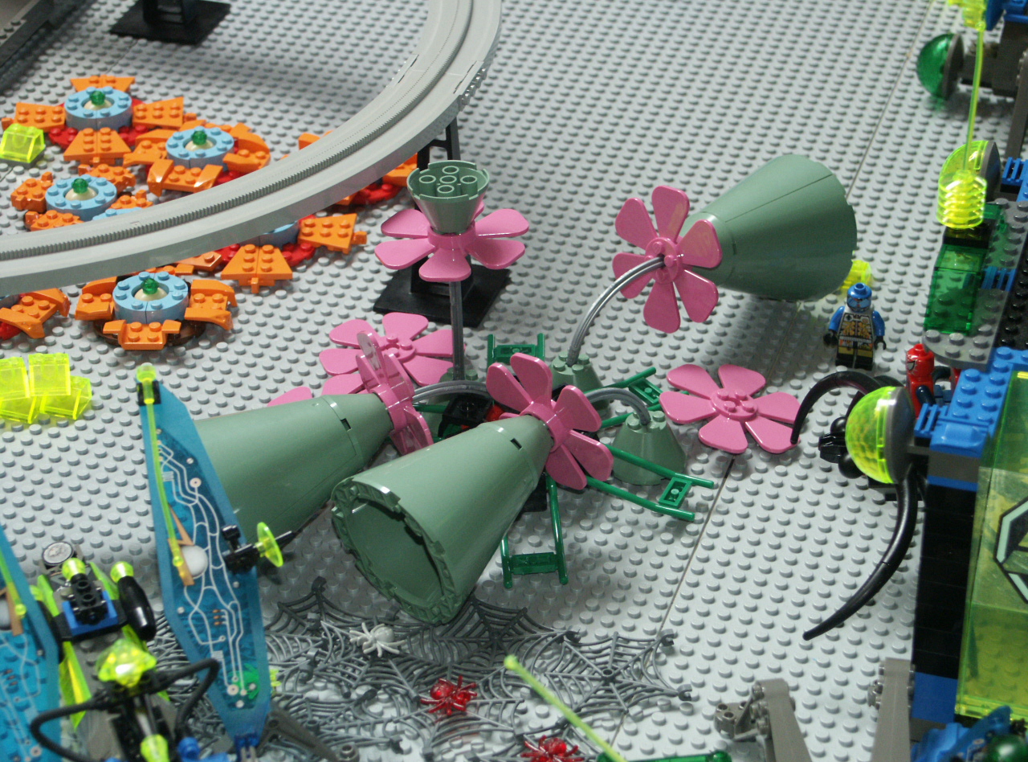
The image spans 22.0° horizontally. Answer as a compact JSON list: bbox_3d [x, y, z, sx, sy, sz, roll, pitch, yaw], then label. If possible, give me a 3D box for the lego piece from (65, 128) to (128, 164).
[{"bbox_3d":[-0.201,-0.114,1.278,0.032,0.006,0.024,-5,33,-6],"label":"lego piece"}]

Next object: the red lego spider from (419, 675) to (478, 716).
[{"bbox_3d":[-0.023,0.109,0.914,0.017,0.007,0.020,11,35,18],"label":"red lego spider"}]

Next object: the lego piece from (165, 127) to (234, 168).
[{"bbox_3d":[-0.149,-0.110,1.258,0.032,0.011,0.032,-1,33,0],"label":"lego piece"}]

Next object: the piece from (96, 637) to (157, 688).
[{"bbox_3d":[-0.128,0.093,0.872,0.021,0.014,0.017,-12,34,-17],"label":"piece"}]

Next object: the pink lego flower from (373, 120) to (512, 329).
[{"bbox_3d":[-0.030,-0.080,1.137,0.049,0.096,0.049,9,34,15],"label":"pink lego flower"}]

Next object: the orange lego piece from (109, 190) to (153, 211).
[{"bbox_3d":[-0.173,-0.074,1.179,0.017,0.011,0.021,13,35,21],"label":"orange lego piece"}]

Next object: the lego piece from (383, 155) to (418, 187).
[{"bbox_3d":[-0.052,-0.099,1.250,0.021,0.012,0.031,0,33,0],"label":"lego piece"}]

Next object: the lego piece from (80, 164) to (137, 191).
[{"bbox_3d":[-0.192,-0.094,1.246,0.026,0.008,0.017,12,35,20],"label":"lego piece"}]

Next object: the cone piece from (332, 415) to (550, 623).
[{"bbox_3d":[-0.016,0.040,0.962,0.064,0.064,0.077,25,51,34],"label":"cone piece"}]

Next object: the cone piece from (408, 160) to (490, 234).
[{"bbox_3d":[-0.025,-0.070,1.034,0.032,0.021,0.032,-1,33,0],"label":"cone piece"}]

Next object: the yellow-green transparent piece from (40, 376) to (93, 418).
[{"bbox_3d":[-0.186,0.006,1.092,0.016,0.011,0.016,9,34,15],"label":"yellow-green transparent piece"}]

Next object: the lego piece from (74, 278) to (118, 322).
[{"bbox_3d":[-0.179,-0.034,1.129,0.018,0.009,0.029,0,33,1],"label":"lego piece"}]

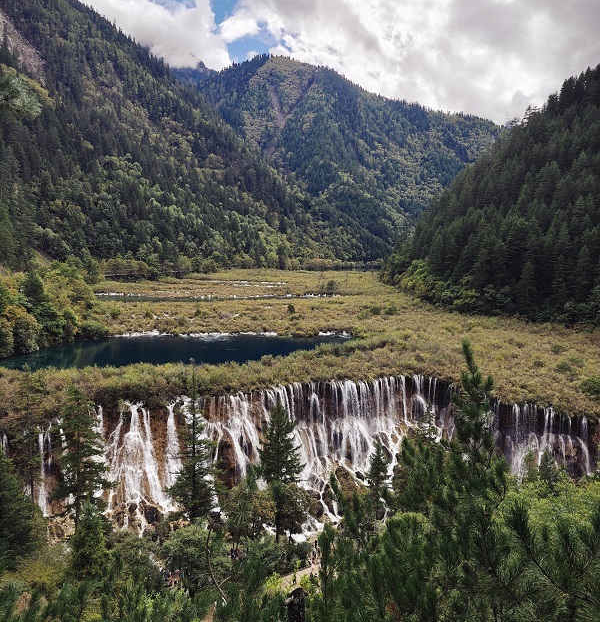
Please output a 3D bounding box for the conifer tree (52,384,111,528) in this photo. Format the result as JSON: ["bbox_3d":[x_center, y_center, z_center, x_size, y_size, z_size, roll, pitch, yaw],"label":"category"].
[{"bbox_3d":[-37.600,25.430,91.470,10.150,26.490,10.150,0,7,0],"label":"conifer tree"}]

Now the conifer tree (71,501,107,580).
[{"bbox_3d":[-33.100,36.140,83.190,5.690,13.940,5.690,0,7,0],"label":"conifer tree"}]

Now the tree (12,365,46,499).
[{"bbox_3d":[-49.600,23.030,97.460,6.330,26.570,6.330,0,7,0],"label":"tree"}]

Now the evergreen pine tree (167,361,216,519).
[{"bbox_3d":[-19.050,23.250,93.300,8.940,29.300,8.940,0,7,0],"label":"evergreen pine tree"}]

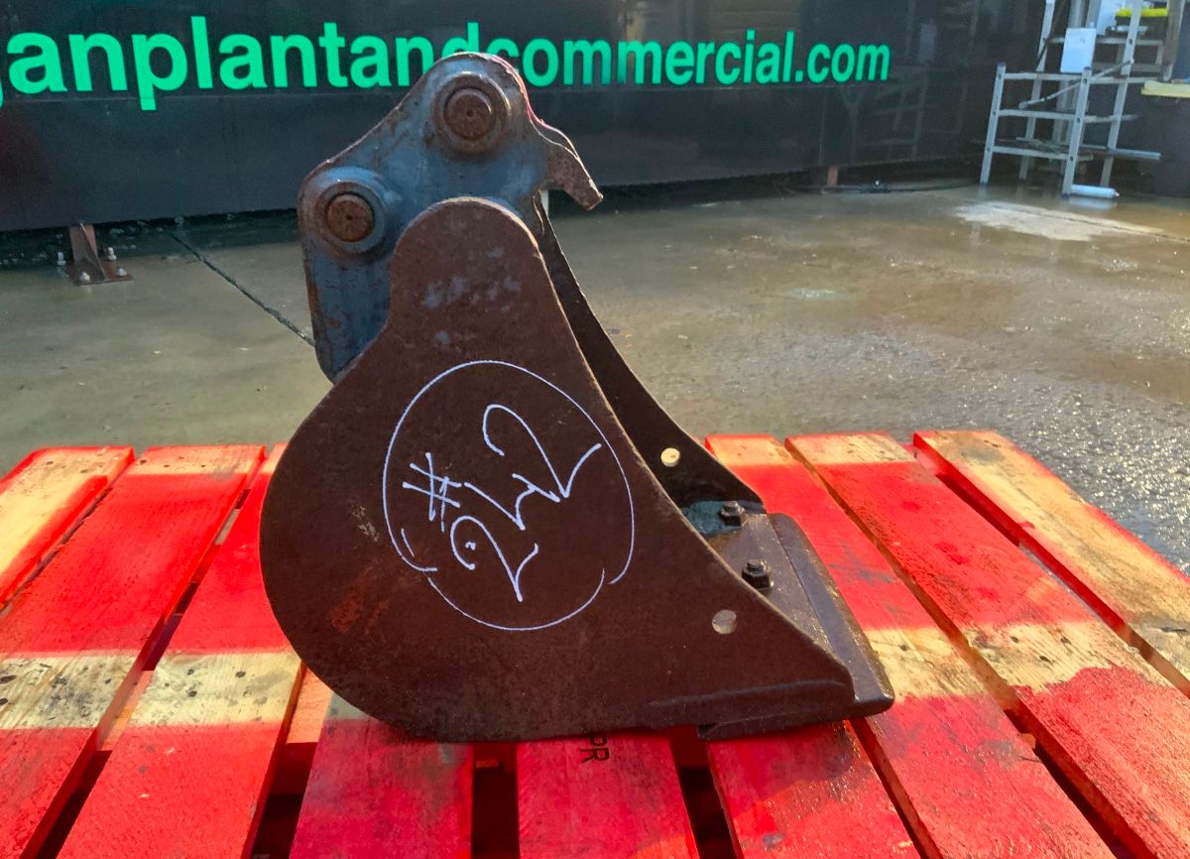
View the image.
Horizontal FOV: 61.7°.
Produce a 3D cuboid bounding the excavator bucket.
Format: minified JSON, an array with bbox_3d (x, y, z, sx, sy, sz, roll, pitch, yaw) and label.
[{"bbox_3d":[-0.006,-0.046,0.763,0.423,0.449,0.306,0,20,-3],"label":"excavator bucket"}]

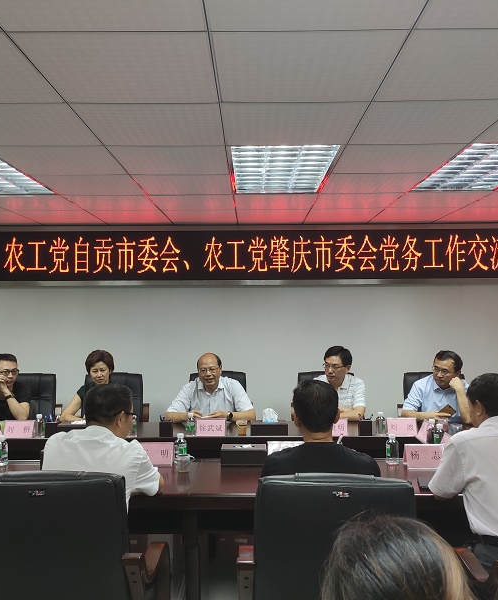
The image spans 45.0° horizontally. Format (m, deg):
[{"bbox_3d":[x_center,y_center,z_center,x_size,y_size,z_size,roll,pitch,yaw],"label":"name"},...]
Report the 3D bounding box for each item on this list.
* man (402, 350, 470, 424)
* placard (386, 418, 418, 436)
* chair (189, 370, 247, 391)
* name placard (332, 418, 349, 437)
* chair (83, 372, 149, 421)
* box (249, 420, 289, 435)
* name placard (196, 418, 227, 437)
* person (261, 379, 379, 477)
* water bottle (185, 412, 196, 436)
[{"bbox_3d":[1.421,1.026,4.473,0.550,1.300,0.760,-1,-1,14],"label":"man"},{"bbox_3d":[1.042,0.867,4.112,0.200,0.114,0.085,0,-1,0],"label":"placard"},{"bbox_3d":[-0.259,1.159,4.847,0.620,1.080,0.660,0,-1,0],"label":"chair"},{"bbox_3d":[0.574,0.870,4.127,0.200,0.114,0.085,0,-1,0],"label":"name placard"},{"bbox_3d":[-1.107,1.133,4.779,0.620,1.060,0.660,0,-1,0],"label":"chair"},{"bbox_3d":[0.137,0.835,3.919,0.240,0.078,0.135,0,-1,0],"label":"box"},{"bbox_3d":[-0.255,0.876,4.155,0.200,0.114,0.085,0,-1,0],"label":"name placard"},{"bbox_3d":[0.280,0.969,2.437,0.500,1.310,0.700,0,-1,2],"label":"person"},{"bbox_3d":[-0.392,0.847,4.063,0.062,0.158,0.062,0,-1,0],"label":"water bottle"}]

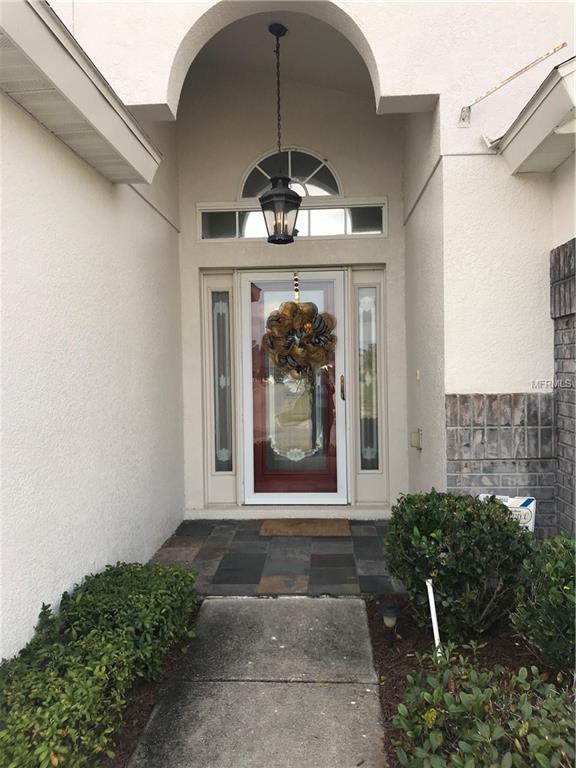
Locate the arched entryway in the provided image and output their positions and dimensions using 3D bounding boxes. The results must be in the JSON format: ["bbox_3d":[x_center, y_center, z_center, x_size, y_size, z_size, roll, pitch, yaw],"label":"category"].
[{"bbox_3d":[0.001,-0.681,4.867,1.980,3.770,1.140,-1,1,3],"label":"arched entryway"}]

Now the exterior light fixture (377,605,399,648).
[{"bbox_3d":[0.536,1.290,3.305,0.115,0.225,0.115,-1,1,3],"label":"exterior light fixture"}]

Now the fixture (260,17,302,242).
[{"bbox_3d":[-0.059,-1.842,4.573,0.320,1.611,0.310,-1,1,3],"label":"fixture"}]

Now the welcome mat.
[{"bbox_3d":[0.148,1.196,5.215,0.750,0.020,0.460,-1,1,3],"label":"welcome mat"}]

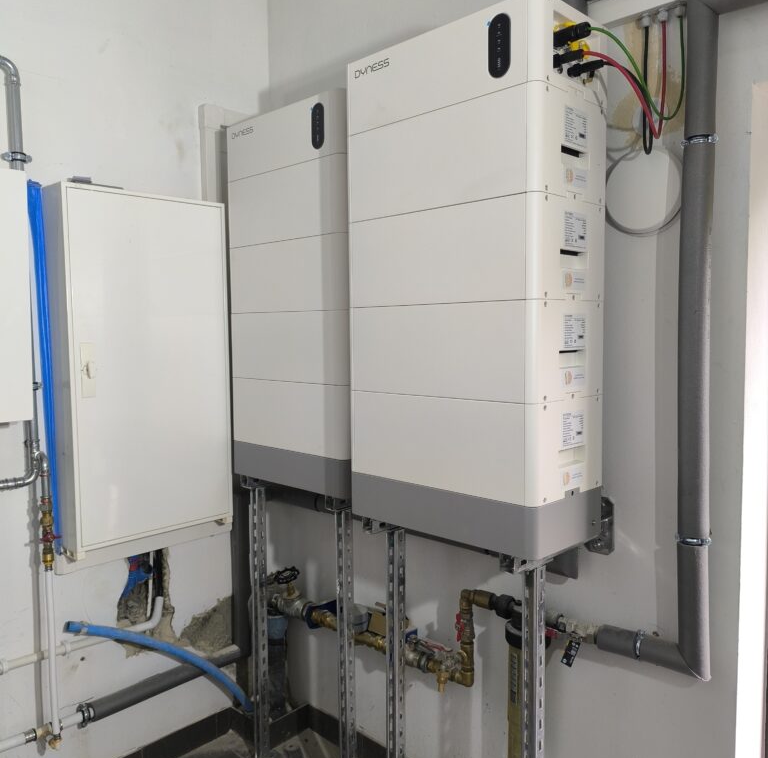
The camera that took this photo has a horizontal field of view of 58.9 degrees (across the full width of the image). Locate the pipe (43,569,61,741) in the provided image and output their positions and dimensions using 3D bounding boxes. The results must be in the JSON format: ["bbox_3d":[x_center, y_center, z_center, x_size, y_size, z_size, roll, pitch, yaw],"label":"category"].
[{"bbox_3d":[-1.020,0.849,2.094,0.022,0.535,0.022,3,6,44],"label":"pipe"}]

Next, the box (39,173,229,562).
[{"bbox_3d":[-0.799,-0.024,2.279,0.155,1.147,0.551,3,6,44],"label":"box"}]

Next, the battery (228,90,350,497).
[{"bbox_3d":[-0.227,-0.253,2.253,0.589,1.183,0.291,3,6,44],"label":"battery"}]

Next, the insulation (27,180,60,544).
[{"bbox_3d":[-1.032,-0.020,2.079,0.042,1.130,0.045,3,6,44],"label":"insulation"}]

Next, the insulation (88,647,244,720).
[{"bbox_3d":[-0.753,1.061,2.421,0.060,0.060,0.580,3,6,44],"label":"insulation"}]

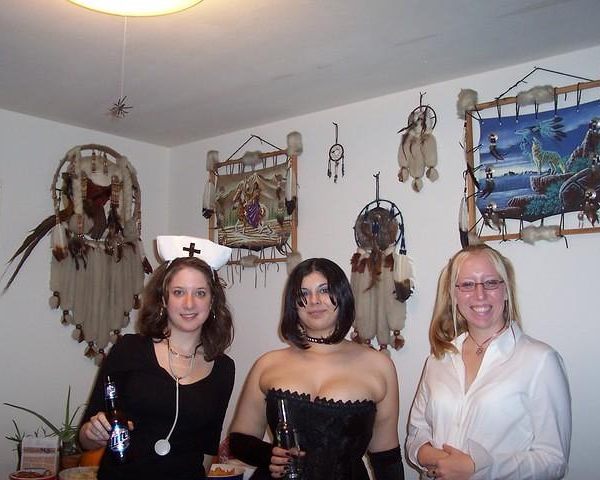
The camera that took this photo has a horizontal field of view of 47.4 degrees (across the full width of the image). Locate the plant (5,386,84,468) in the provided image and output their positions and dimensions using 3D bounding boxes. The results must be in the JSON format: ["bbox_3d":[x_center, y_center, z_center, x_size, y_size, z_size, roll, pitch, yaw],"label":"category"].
[{"bbox_3d":[-0.810,0.623,2.170,0.250,0.300,0.200,2,-6,-20],"label":"plant"}]

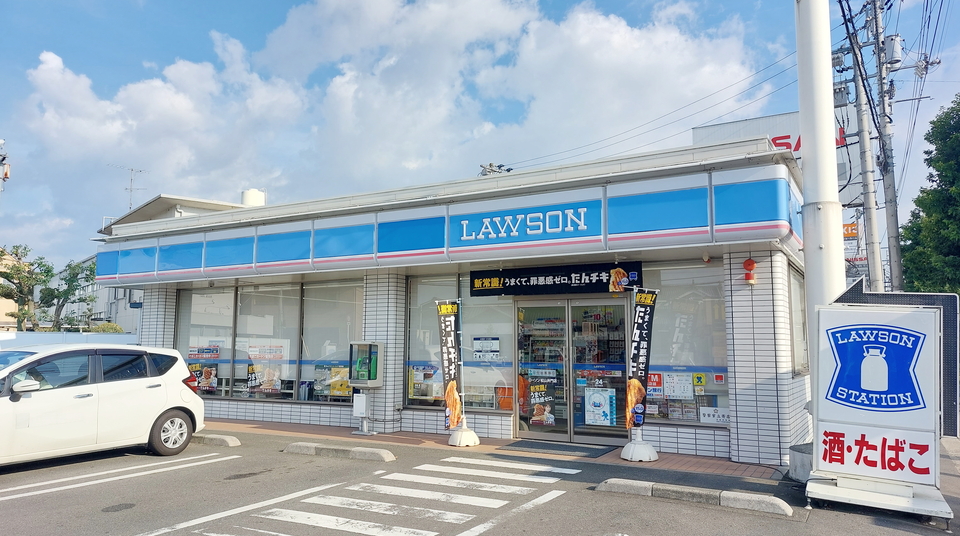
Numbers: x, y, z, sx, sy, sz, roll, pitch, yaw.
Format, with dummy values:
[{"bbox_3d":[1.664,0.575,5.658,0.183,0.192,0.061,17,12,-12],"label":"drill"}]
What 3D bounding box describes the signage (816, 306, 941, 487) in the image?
[{"bbox_3d":[3.694,1.158,6.226,1.000,1.580,0.250,0,-6,29],"label":"signage"}]

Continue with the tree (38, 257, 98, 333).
[{"bbox_3d":[-12.378,1.748,19.744,2.000,4.100,2.000,-4,-8,28],"label":"tree"}]

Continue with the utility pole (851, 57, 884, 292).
[{"bbox_3d":[8.320,-0.844,14.057,0.330,8.290,0.330,-4,-8,28],"label":"utility pole"}]

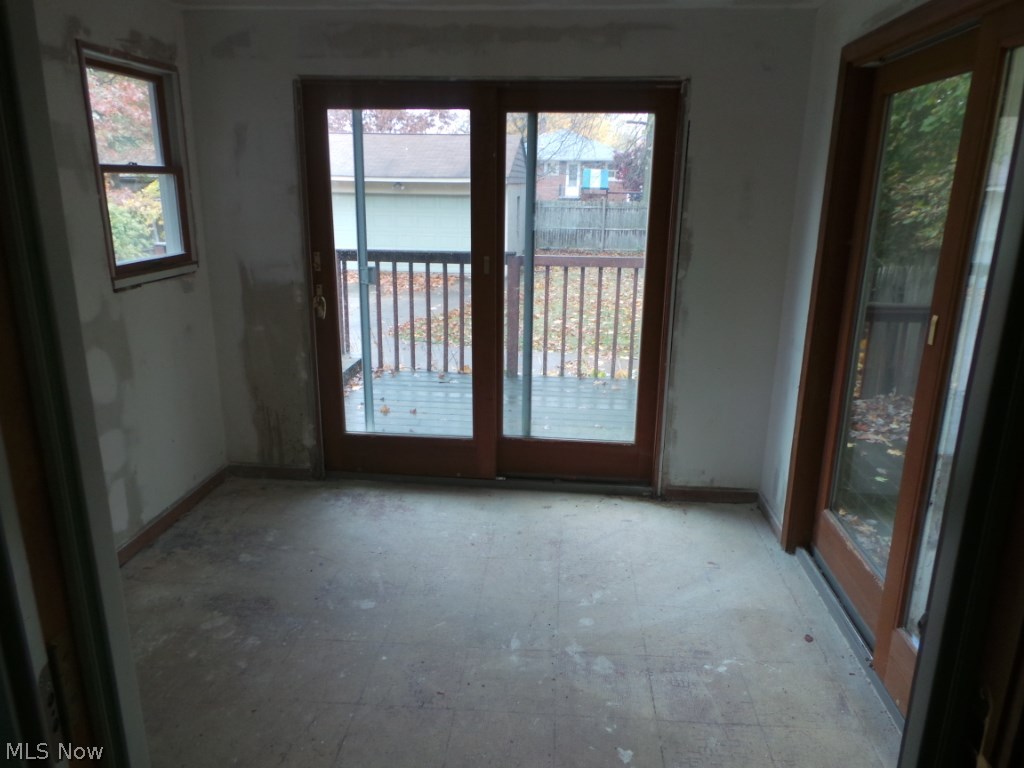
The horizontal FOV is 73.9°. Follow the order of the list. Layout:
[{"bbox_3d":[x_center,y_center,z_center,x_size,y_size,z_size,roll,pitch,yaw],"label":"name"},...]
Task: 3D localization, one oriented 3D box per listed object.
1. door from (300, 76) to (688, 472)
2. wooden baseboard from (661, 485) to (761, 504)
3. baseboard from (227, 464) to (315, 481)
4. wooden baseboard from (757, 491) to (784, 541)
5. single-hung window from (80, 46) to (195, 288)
[{"bbox_3d":[-0.102,-0.423,3.433,1.810,2.010,0.120,2,15,4],"label":"door"},{"bbox_3d":[1.038,0.580,3.553,0.485,0.080,0.020,2,15,4],"label":"wooden baseboard"},{"bbox_3d":[-1.325,0.489,3.743,0.480,0.082,0.020,2,15,4],"label":"baseboard"},{"bbox_3d":[1.263,0.645,3.312,0.020,0.080,0.445,2,15,4],"label":"wooden baseboard"},{"bbox_3d":[-1.620,-0.907,2.946,0.105,0.920,0.670,2,15,4],"label":"single-hung window"}]

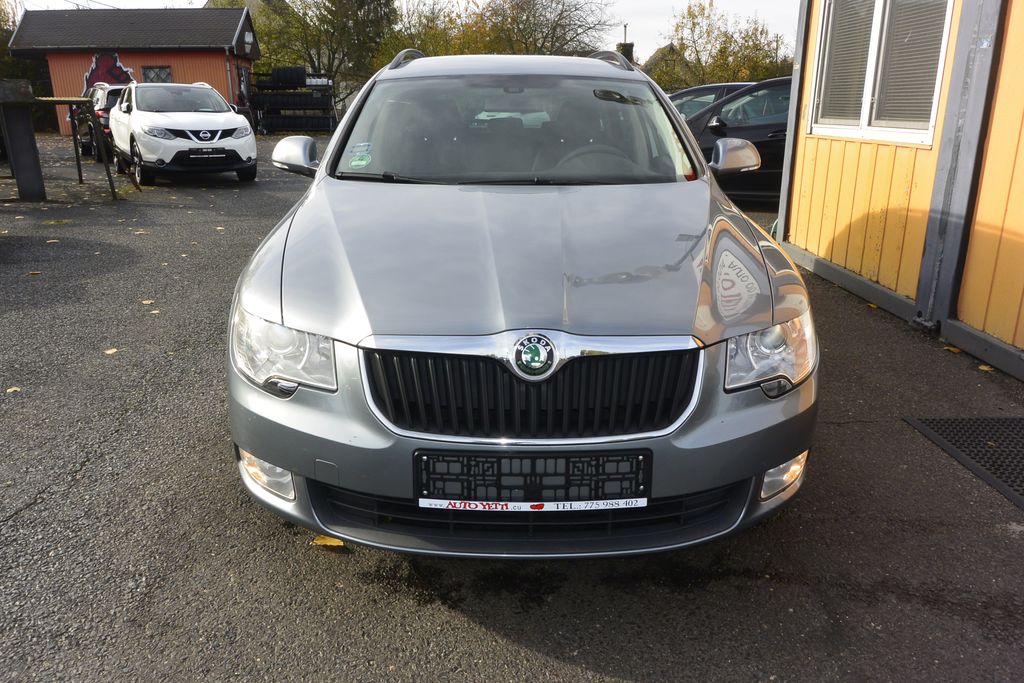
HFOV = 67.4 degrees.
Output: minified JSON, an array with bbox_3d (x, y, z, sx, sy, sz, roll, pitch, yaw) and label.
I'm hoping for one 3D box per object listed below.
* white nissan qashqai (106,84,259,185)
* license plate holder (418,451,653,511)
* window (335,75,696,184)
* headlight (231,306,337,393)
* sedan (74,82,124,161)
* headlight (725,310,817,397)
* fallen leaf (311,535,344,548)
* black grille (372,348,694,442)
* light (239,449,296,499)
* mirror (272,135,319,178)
[{"bbox_3d":[-5.716,-3.634,13.152,1.840,1.600,4.380,-11,20,-31],"label":"white nissan qashqai"},{"bbox_3d":[0.046,0.311,1.716,0.525,0.145,0.028,0,9,-1],"label":"license plate holder"},{"bbox_3d":[0.015,-0.844,3.042,1.404,0.118,0.886,0,47,-1],"label":"window"},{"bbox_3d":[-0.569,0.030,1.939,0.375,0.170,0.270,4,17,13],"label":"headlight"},{"bbox_3d":[-8.904,-5.116,17.822,1.840,1.650,4.550,-11,20,-31],"label":"sedan"},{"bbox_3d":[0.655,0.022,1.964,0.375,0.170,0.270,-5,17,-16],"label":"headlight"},{"bbox_3d":[-0.545,0.593,2.270,0.100,0.020,0.065,-2,17,-5],"label":"fallen leaf"},{"bbox_3d":[0.047,0.117,1.754,0.790,0.185,0.130,0,16,-1],"label":"black grille"},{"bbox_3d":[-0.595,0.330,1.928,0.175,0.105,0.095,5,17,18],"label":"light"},{"bbox_3d":[-0.876,-0.749,3.108,0.200,0.170,0.140,0,17,-1],"label":"mirror"}]

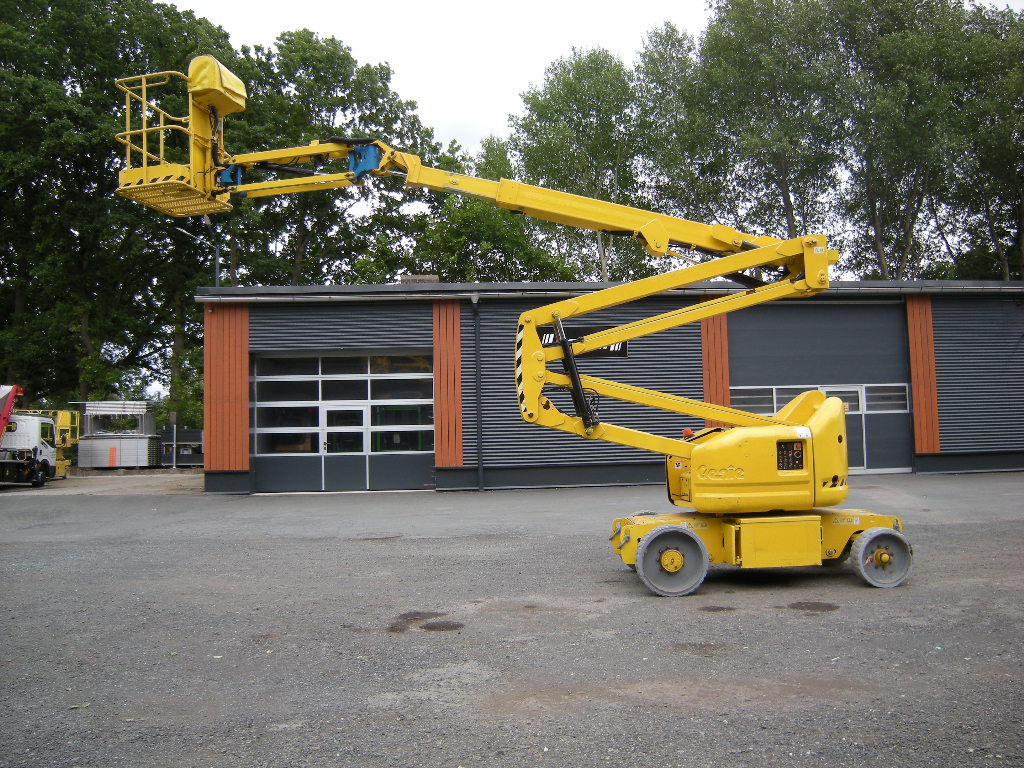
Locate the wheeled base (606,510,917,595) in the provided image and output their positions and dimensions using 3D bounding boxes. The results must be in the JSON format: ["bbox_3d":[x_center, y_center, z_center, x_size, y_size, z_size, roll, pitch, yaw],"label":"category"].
[{"bbox_3d":[2.409,1.656,8.377,2.680,0.650,1.430,-1,-4,-3],"label":"wheeled base"}]

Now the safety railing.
[{"bbox_3d":[-3.469,-2.535,8.667,0.760,0.980,1.020,-3,-4,20],"label":"safety railing"}]

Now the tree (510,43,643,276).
[{"bbox_3d":[3.159,-6.196,38.477,6.400,19.300,6.400,-1,-4,0],"label":"tree"}]

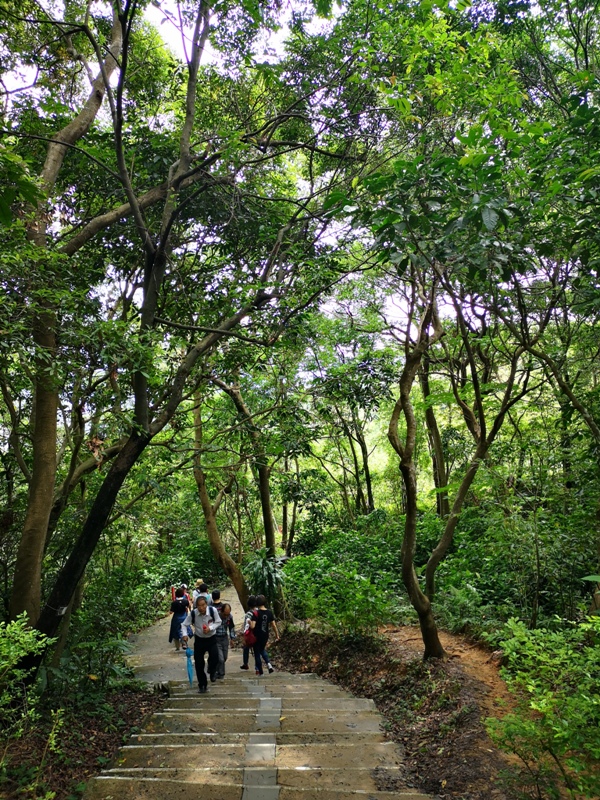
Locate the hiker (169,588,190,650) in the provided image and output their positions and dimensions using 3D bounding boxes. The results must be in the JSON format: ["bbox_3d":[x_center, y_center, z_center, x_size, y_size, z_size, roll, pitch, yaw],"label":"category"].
[{"bbox_3d":[-2.974,5.417,15.400,0.530,1.550,0.420,0,-3,-5],"label":"hiker"}]

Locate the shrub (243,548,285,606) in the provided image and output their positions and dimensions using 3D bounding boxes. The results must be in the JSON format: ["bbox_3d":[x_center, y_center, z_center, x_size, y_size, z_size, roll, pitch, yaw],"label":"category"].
[{"bbox_3d":[-0.930,4.640,16.300,1.040,1.520,1.000,0,-3,0],"label":"shrub"}]

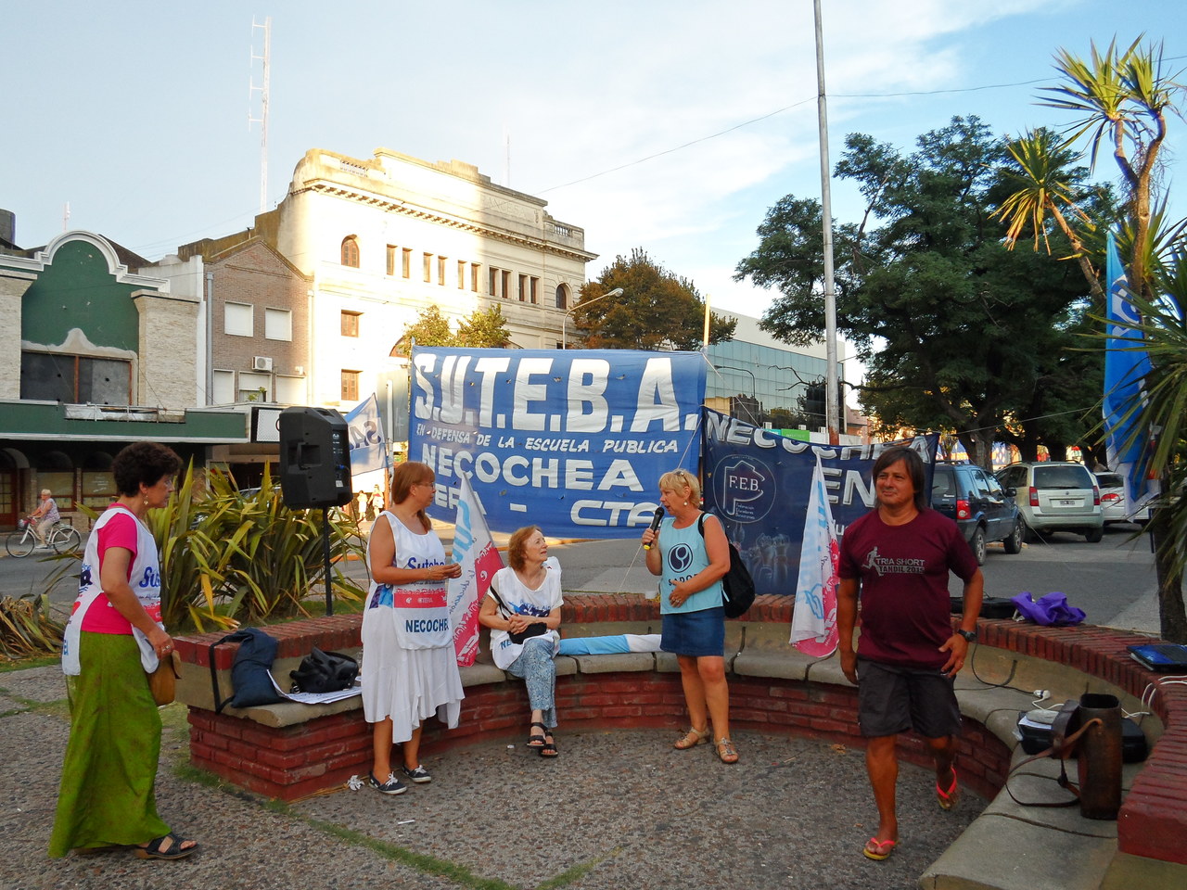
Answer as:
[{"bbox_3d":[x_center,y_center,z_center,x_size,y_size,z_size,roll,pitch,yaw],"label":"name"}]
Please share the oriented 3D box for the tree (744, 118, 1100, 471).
[{"bbox_3d":[9.000,-3.400,26.000,10.600,11.400,9.800,-1,-2,19],"label":"tree"}]

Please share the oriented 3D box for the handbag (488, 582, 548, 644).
[{"bbox_3d":[-0.439,1.002,5.450,0.320,0.330,0.170,0,-2,-14],"label":"handbag"}]

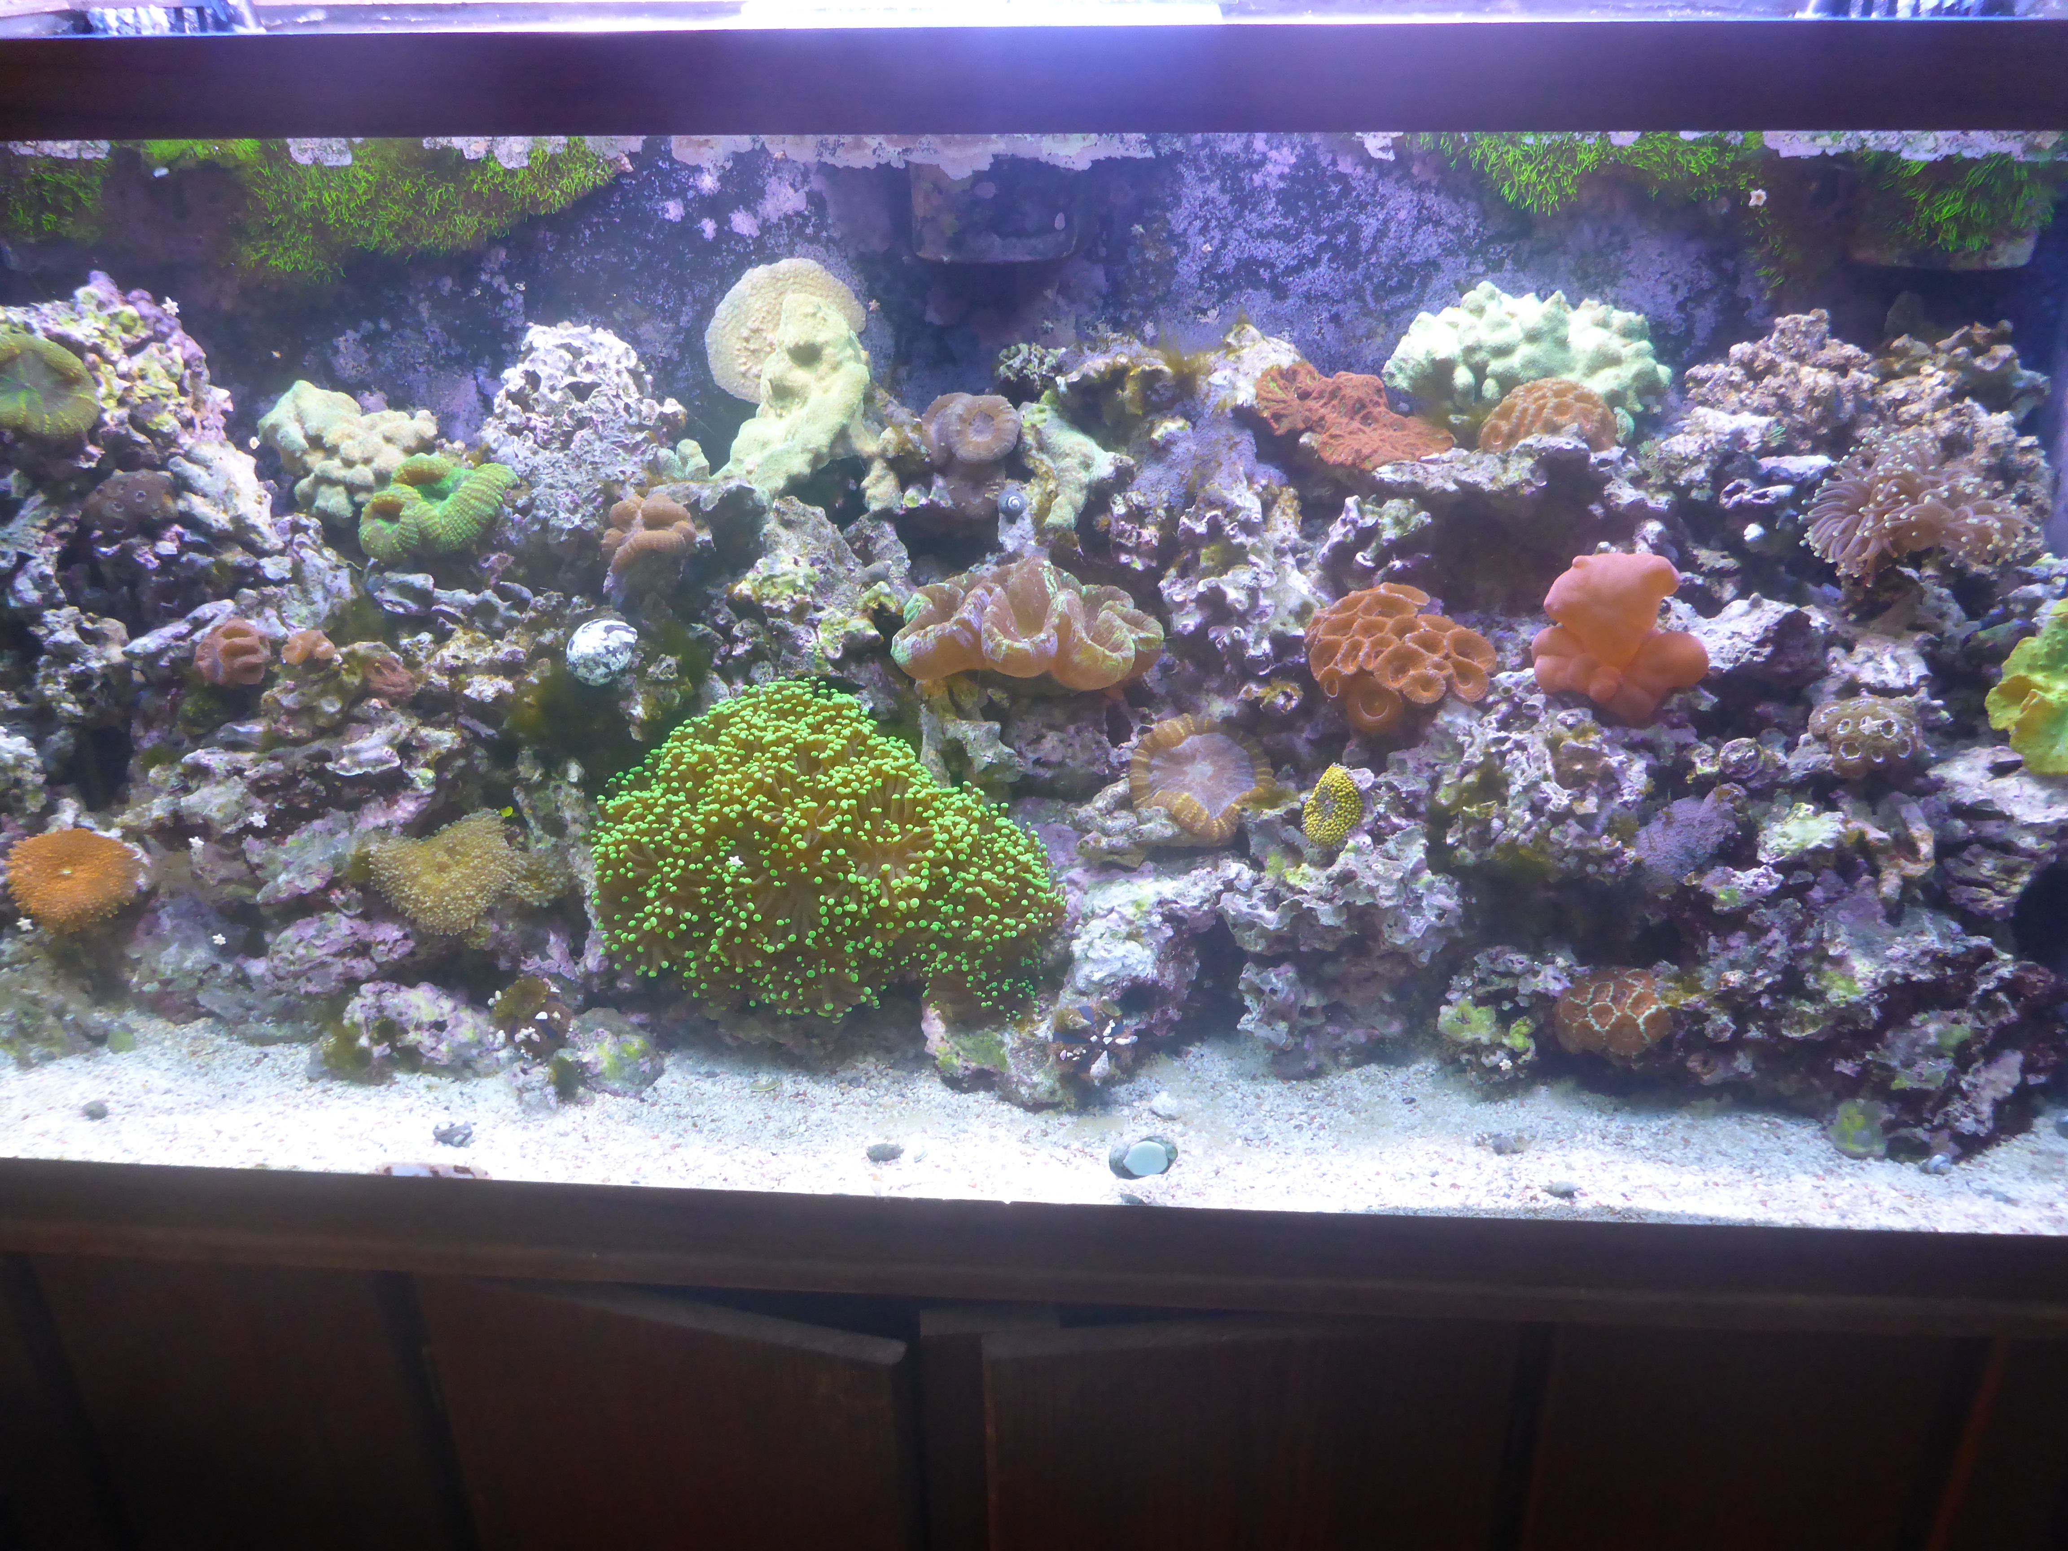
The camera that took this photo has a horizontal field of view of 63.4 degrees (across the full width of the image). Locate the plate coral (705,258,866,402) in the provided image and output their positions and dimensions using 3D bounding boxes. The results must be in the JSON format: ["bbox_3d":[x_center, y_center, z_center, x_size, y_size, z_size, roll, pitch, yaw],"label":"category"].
[{"bbox_3d":[-0.138,-0.246,0.930,0.093,0.088,0.040,1,26,4],"label":"plate coral"}]

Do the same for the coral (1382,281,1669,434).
[{"bbox_3d":[0.262,-0.225,0.897,0.145,0.072,0.110,0,26,4],"label":"coral"}]

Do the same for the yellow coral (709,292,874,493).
[{"bbox_3d":[-0.132,-0.209,0.915,0.084,0.098,0.070,1,26,4],"label":"yellow coral"}]

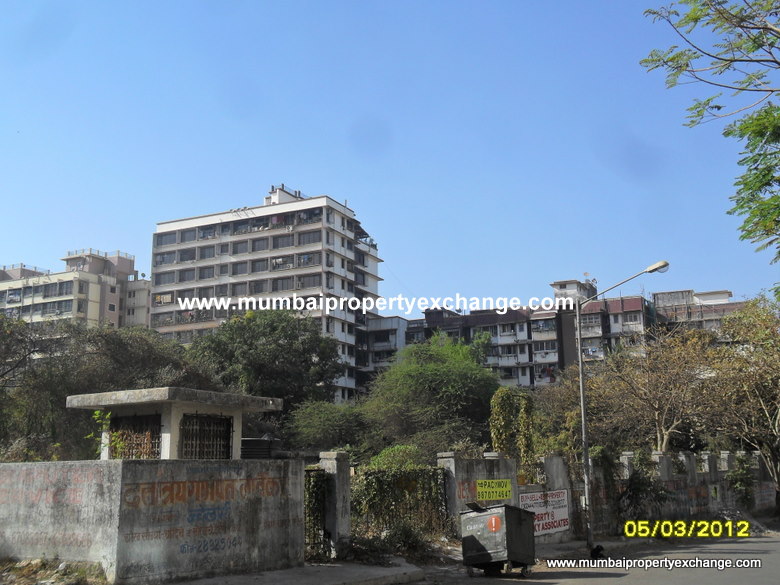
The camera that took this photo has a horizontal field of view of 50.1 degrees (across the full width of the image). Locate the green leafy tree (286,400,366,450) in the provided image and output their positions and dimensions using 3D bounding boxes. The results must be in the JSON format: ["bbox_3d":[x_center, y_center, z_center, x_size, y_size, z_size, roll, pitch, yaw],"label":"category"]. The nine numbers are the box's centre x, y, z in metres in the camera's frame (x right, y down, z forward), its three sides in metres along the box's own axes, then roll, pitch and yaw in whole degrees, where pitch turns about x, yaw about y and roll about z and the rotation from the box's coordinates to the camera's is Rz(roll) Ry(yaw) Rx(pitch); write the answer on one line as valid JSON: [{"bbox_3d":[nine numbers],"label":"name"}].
[{"bbox_3d":[-2.083,5.515,27.461,3.000,3.893,3.000,-1,-12,0],"label":"green leafy tree"}]

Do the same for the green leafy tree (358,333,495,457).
[{"bbox_3d":[1.464,4.602,29.673,5.000,6.426,4.900,-1,-12,0],"label":"green leafy tree"}]

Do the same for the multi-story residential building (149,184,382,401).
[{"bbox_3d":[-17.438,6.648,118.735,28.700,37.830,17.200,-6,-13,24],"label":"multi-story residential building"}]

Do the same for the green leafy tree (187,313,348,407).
[{"bbox_3d":[-7.716,6.301,51.803,9.690,10.530,9.210,-1,-12,0],"label":"green leafy tree"}]

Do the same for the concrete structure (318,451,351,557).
[{"bbox_3d":[-1.108,4.232,16.647,0.420,2.046,0.420,-9,-14,32],"label":"concrete structure"}]

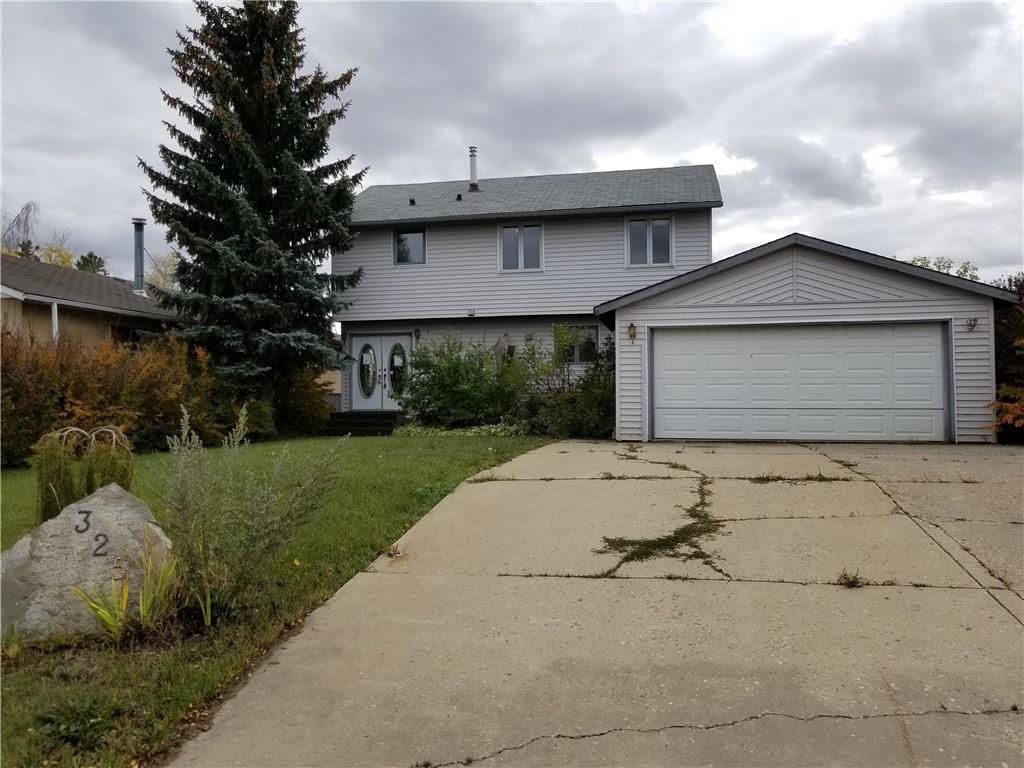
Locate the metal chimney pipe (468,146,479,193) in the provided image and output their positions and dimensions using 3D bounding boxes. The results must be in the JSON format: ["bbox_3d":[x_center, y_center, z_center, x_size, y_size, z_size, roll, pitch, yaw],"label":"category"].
[{"bbox_3d":[-1.090,-6.131,22.038,0.230,1.330,0.230,-1,-3,12],"label":"metal chimney pipe"}]

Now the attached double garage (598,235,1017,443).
[{"bbox_3d":[5.443,-0.646,16.063,6.800,3.550,6.400,-1,-3,12],"label":"attached double garage"}]

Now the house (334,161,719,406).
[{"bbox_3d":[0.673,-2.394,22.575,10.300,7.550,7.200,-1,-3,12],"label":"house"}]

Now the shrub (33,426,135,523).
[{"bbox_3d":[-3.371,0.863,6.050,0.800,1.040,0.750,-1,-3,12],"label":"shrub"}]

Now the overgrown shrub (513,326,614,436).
[{"bbox_3d":[1.157,0.029,16.329,2.100,2.250,2.000,-1,-3,12],"label":"overgrown shrub"}]

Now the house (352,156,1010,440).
[{"bbox_3d":[2.223,-2.532,19.642,14.550,7.630,11.900,-1,-3,12],"label":"house"}]

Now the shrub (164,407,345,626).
[{"bbox_3d":[-1.838,0.902,5.365,1.150,1.430,1.050,-1,-3,12],"label":"shrub"}]

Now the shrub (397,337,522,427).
[{"bbox_3d":[-1.247,0.009,18.273,2.750,2.190,2.100,-1,-3,12],"label":"shrub"}]

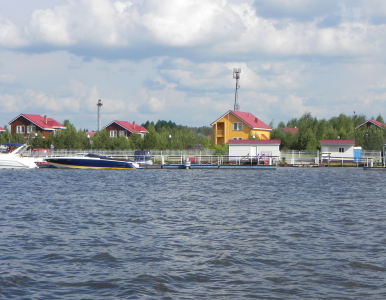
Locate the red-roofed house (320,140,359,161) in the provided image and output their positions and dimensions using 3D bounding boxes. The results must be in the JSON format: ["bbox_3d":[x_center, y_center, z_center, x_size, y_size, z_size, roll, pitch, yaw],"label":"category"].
[{"bbox_3d":[21.450,0.130,128.200,5.100,3.200,3.200,0,0,6],"label":"red-roofed house"}]

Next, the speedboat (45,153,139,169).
[{"bbox_3d":[-13.350,1.450,114.500,12.200,2.150,2.800,0,0,5],"label":"speedboat"}]

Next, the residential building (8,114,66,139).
[{"bbox_3d":[-31.400,-3.100,173.800,8.600,7.800,8.200,0,0,26],"label":"residential building"}]

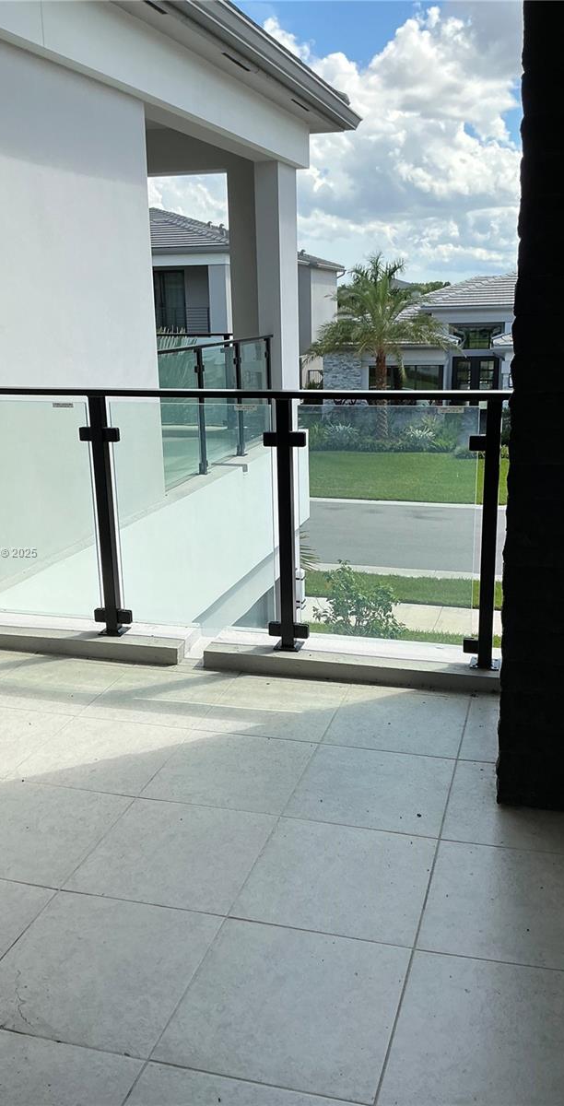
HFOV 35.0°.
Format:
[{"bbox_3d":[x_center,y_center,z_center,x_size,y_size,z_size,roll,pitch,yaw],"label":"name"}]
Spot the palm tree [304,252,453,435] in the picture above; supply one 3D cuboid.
[{"bbox_3d":[3.656,-7.661,33.160,5.600,6.700,5.500,0,16,6],"label":"palm tree"}]

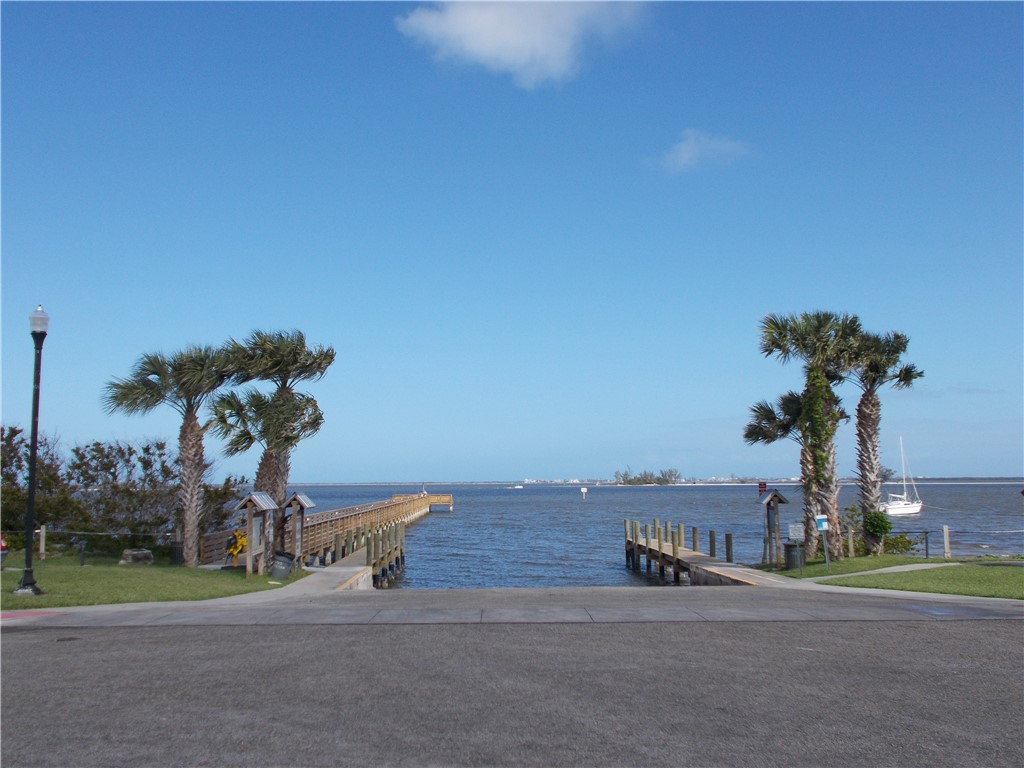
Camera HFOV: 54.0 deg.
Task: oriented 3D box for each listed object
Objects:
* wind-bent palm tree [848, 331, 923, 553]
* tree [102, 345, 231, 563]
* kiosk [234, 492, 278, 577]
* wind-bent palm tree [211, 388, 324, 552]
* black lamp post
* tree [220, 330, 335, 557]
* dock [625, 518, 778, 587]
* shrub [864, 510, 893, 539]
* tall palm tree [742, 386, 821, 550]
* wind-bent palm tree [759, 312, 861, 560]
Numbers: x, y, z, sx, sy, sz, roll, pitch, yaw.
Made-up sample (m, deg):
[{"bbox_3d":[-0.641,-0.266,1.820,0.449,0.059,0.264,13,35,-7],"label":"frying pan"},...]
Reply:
[{"bbox_3d":[13.020,2.036,35.136,2.811,7.817,2.671,0,-6,0],"label":"wind-bent palm tree"},{"bbox_3d":[-10.735,2.223,31.121,3.890,6.761,3.695,0,-6,0],"label":"tree"},{"bbox_3d":[-6.902,4.067,27.227,0.850,2.229,1.700,0,-6,-2],"label":"kiosk"},{"bbox_3d":[-7.154,2.782,29.313,3.277,5.295,3.113,0,-6,0],"label":"wind-bent palm tree"},{"bbox_3d":[-9.800,1.298,20.648,0.500,5.913,0.500,0,-6,0],"label":"black lamp post"},{"bbox_3d":[-7.140,1.947,30.422,3.471,7.172,3.297,0,-6,0],"label":"tree"},{"bbox_3d":[5.961,5.887,34.001,1.900,1.930,18.494,0,-6,-2],"label":"dock"},{"bbox_3d":[12.593,4.828,34.560,0.979,0.979,0.881,0,-6,0],"label":"shrub"},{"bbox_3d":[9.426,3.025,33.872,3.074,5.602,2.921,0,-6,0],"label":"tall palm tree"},{"bbox_3d":[9.742,1.675,32.704,3.340,8.061,3.173,0,-6,0],"label":"wind-bent palm tree"}]

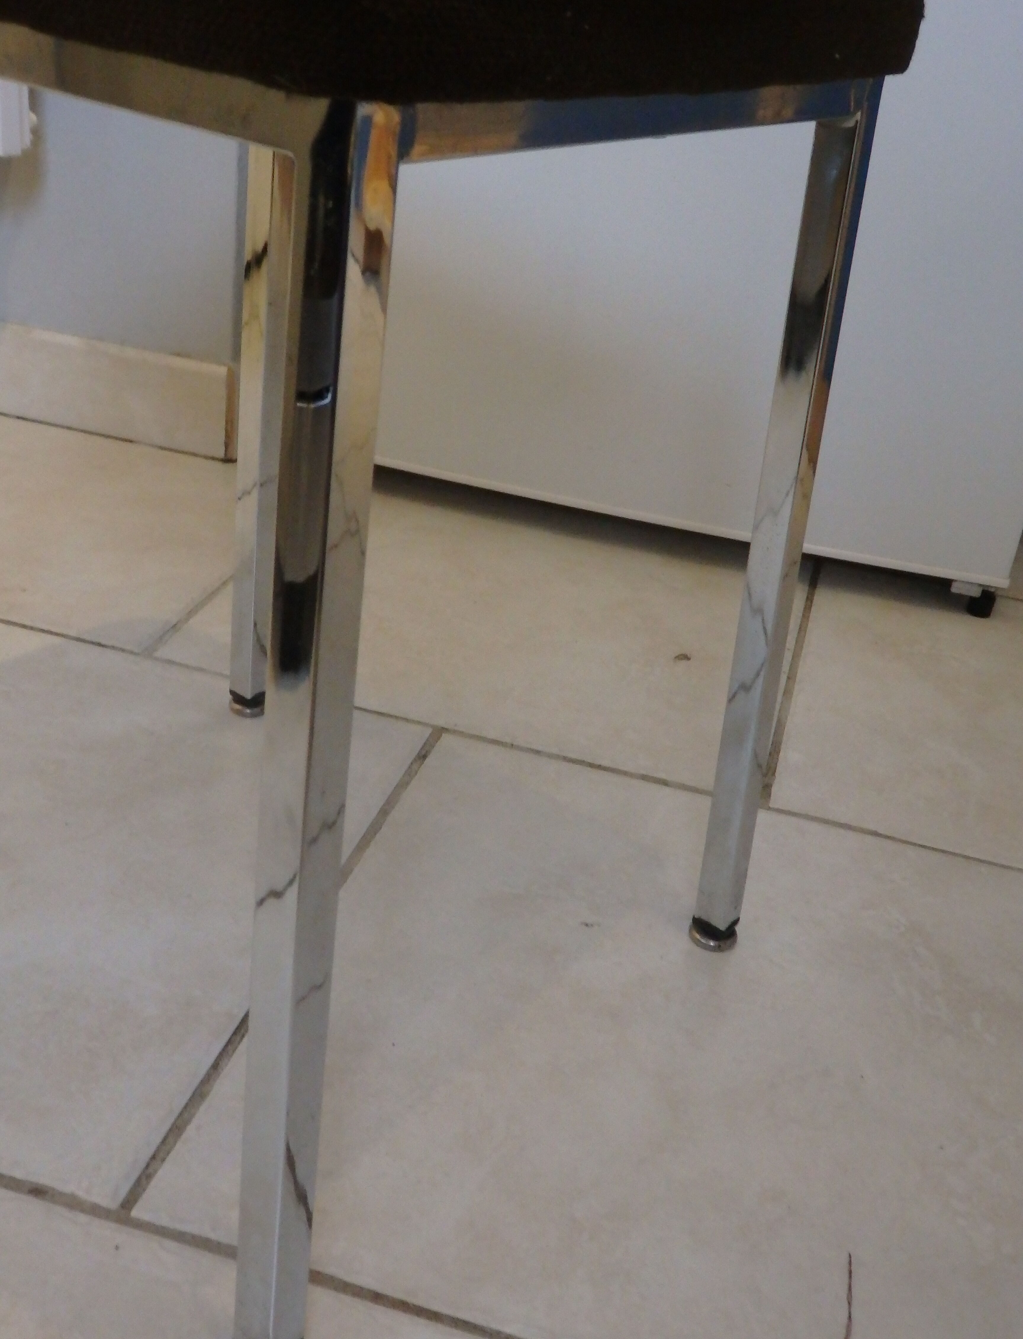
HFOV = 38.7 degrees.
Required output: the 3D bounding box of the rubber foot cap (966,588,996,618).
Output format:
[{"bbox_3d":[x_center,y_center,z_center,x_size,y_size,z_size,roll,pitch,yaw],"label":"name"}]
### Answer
[{"bbox_3d":[0.404,-0.058,1.251,0.022,0.021,0.022,13,28,10],"label":"rubber foot cap"}]

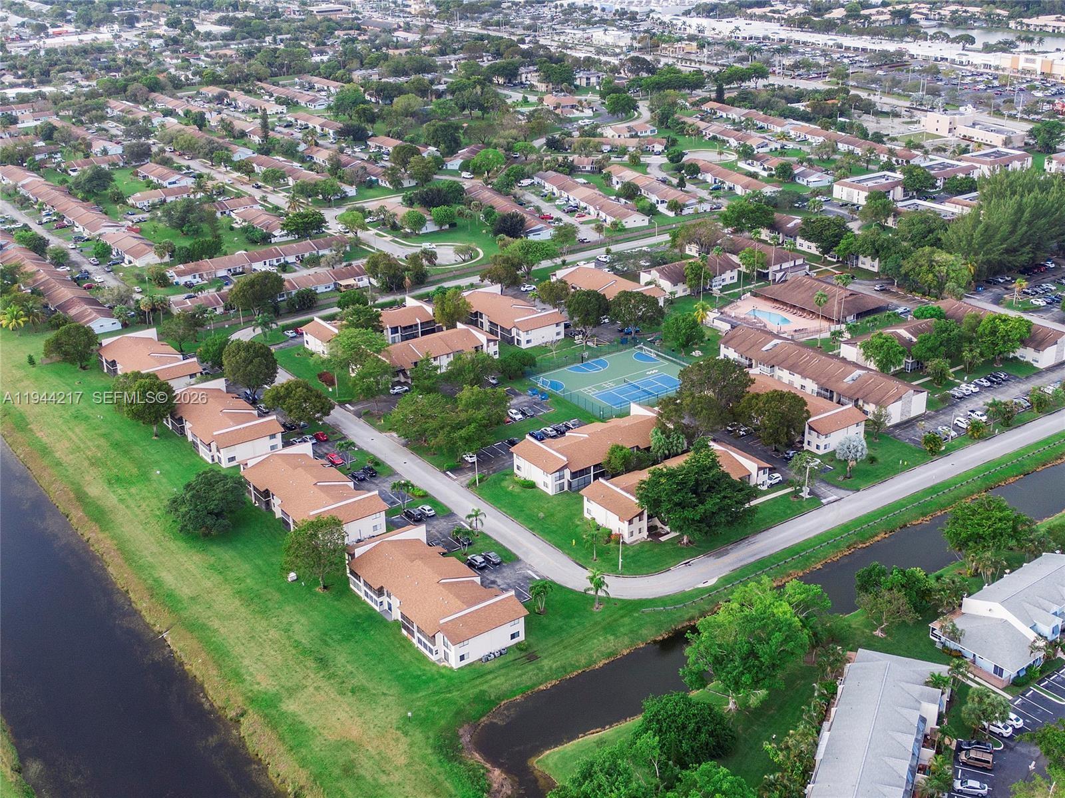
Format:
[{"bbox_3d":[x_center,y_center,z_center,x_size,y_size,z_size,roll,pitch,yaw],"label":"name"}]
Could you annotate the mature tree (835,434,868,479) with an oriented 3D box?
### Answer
[{"bbox_3d":[68.413,12.400,269.895,7.100,9.900,7.000,-2,23,0],"label":"mature tree"}]

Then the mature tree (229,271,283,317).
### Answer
[{"bbox_3d":[-82.940,-30.980,378.980,16.150,12.730,16.150,-6,24,-12],"label":"mature tree"}]

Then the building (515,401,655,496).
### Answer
[{"bbox_3d":[15.615,10.224,288.069,40.500,7.300,16.500,-17,28,-32],"label":"building"}]

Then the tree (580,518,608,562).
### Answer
[{"bbox_3d":[11.971,28.085,246.256,4.800,8.200,4.800,0,24,3],"label":"tree"}]

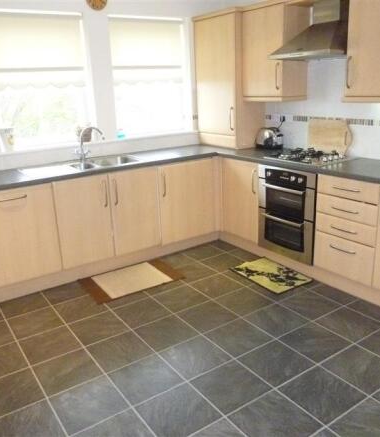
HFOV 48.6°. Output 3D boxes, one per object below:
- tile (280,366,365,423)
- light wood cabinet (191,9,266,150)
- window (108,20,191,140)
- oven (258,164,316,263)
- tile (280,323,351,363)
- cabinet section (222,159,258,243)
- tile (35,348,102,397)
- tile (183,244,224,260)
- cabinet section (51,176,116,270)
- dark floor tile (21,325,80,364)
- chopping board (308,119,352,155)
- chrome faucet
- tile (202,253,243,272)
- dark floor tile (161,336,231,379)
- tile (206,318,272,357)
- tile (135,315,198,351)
[{"bbox_3d":[0.668,0.889,2.132,0.322,0.010,0.322,-13,20,-32],"label":"tile"},{"bbox_3d":[0.429,-1.392,4.311,0.406,1.250,0.614,-13,20,-32],"label":"light wood cabinet"},{"bbox_3d":[-0.379,-1.427,4.313,0.911,1.165,0.115,-13,20,-32],"label":"window"},{"bbox_3d":[0.982,-0.098,3.553,0.580,0.721,0.600,-13,20,-32],"label":"oven"},{"bbox_3d":[0.755,0.750,2.554,0.325,0.010,0.325,-13,20,-32],"label":"tile"},{"bbox_3d":[0.663,-0.215,3.937,0.530,0.712,0.499,-13,20,-32],"label":"cabinet section"},{"bbox_3d":[-0.698,0.876,2.417,0.325,0.012,0.325,-13,20,-32],"label":"tile"},{"bbox_3d":[0.131,0.335,4.025,0.326,0.010,0.322,-13,20,-32],"label":"tile"},{"bbox_3d":[-0.973,-0.025,3.546,0.458,0.712,0.530,-13,20,-32],"label":"cabinet section"},{"bbox_3d":[-0.873,0.795,2.638,0.326,0.010,0.322,-13,20,-32],"label":"dark floor tile"},{"bbox_3d":[1.185,-0.686,3.581,0.018,0.302,0.454,-2,14,-35],"label":"chopping board"},{"bbox_3d":[-0.887,-0.653,3.755,0.255,0.310,0.130,2,17,16],"label":"chrome faucet"},{"bbox_3d":[0.294,0.410,3.809,0.325,0.012,0.325,-13,20,-32],"label":"tile"},{"bbox_3d":[0.030,0.817,2.475,0.322,0.010,0.322,-13,20,-32],"label":"dark floor tile"},{"bbox_3d":[0.303,0.753,2.674,0.325,0.012,0.325,-13,20,-32],"label":"tile"},{"bbox_3d":[-0.152,0.739,2.724,0.326,0.010,0.322,-13,20,-32],"label":"tile"}]

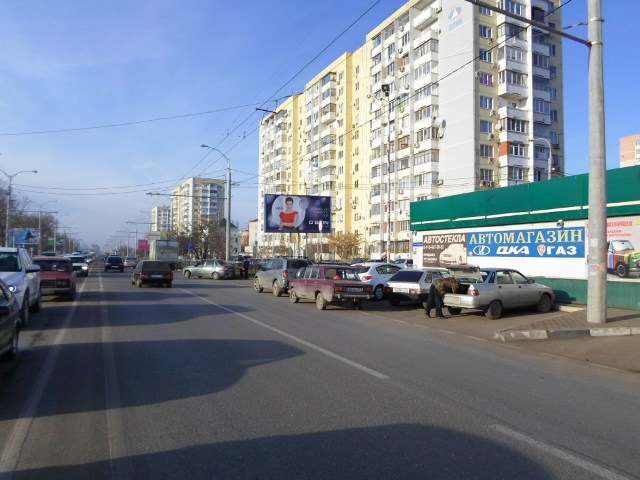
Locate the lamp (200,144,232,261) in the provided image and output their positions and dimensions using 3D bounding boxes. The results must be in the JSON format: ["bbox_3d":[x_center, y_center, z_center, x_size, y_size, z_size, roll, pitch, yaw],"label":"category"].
[{"bbox_3d":[-10.270,-3.000,45.500,2.850,12.200,0.420,1,-2,-25],"label":"lamp"}]

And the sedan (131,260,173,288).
[{"bbox_3d":[-9.370,1.863,25.649,1.650,1.410,4.030,2,-2,-28],"label":"sedan"}]

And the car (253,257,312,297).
[{"bbox_3d":[-1.612,1.630,21.157,1.740,1.700,4.200,1,-2,-26],"label":"car"}]

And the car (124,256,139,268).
[{"bbox_3d":[-25.298,2.955,61.897,1.700,1.460,4.300,1,-2,-25],"label":"car"}]

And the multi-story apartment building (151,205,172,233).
[{"bbox_3d":[-117.000,-5.500,348.000,14.500,35.300,27.000,1,-2,-28],"label":"multi-story apartment building"}]

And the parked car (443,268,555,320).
[{"bbox_3d":[5.616,1.598,14.494,4.260,1.430,1.680,2,-2,-32],"label":"parked car"}]

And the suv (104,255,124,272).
[{"bbox_3d":[-19.600,2.270,43.900,1.730,1.490,4.300,1,-2,-26],"label":"suv"}]

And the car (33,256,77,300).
[{"bbox_3d":[-9.500,1.340,16.450,1.620,1.440,4.100,1,-2,-26],"label":"car"}]

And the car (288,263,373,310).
[{"bbox_3d":[0.260,1.660,16.500,1.620,1.450,4.100,1,-2,-24],"label":"car"}]

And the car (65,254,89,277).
[{"bbox_3d":[-18.922,2.100,35.927,1.680,1.480,4.150,1,-2,-25],"label":"car"}]

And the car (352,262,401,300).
[{"bbox_3d":[2.684,1.740,20.197,1.770,1.490,4.280,-1,-3,39],"label":"car"}]

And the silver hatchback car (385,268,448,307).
[{"bbox_3d":[4.069,1.681,16.989,1.650,1.410,4.030,-1,-3,43],"label":"silver hatchback car"}]

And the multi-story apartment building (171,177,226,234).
[{"bbox_3d":[-62.700,-8.950,232.000,14.500,35.300,54.000,1,-2,-28],"label":"multi-story apartment building"}]

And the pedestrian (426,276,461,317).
[{"bbox_3d":[3.618,1.652,13.540,0.950,1.220,0.550,2,-2,-28],"label":"pedestrian"}]

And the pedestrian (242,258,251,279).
[{"bbox_3d":[-5.650,2.200,35.400,0.380,1.670,0.500,1,-2,-30],"label":"pedestrian"}]

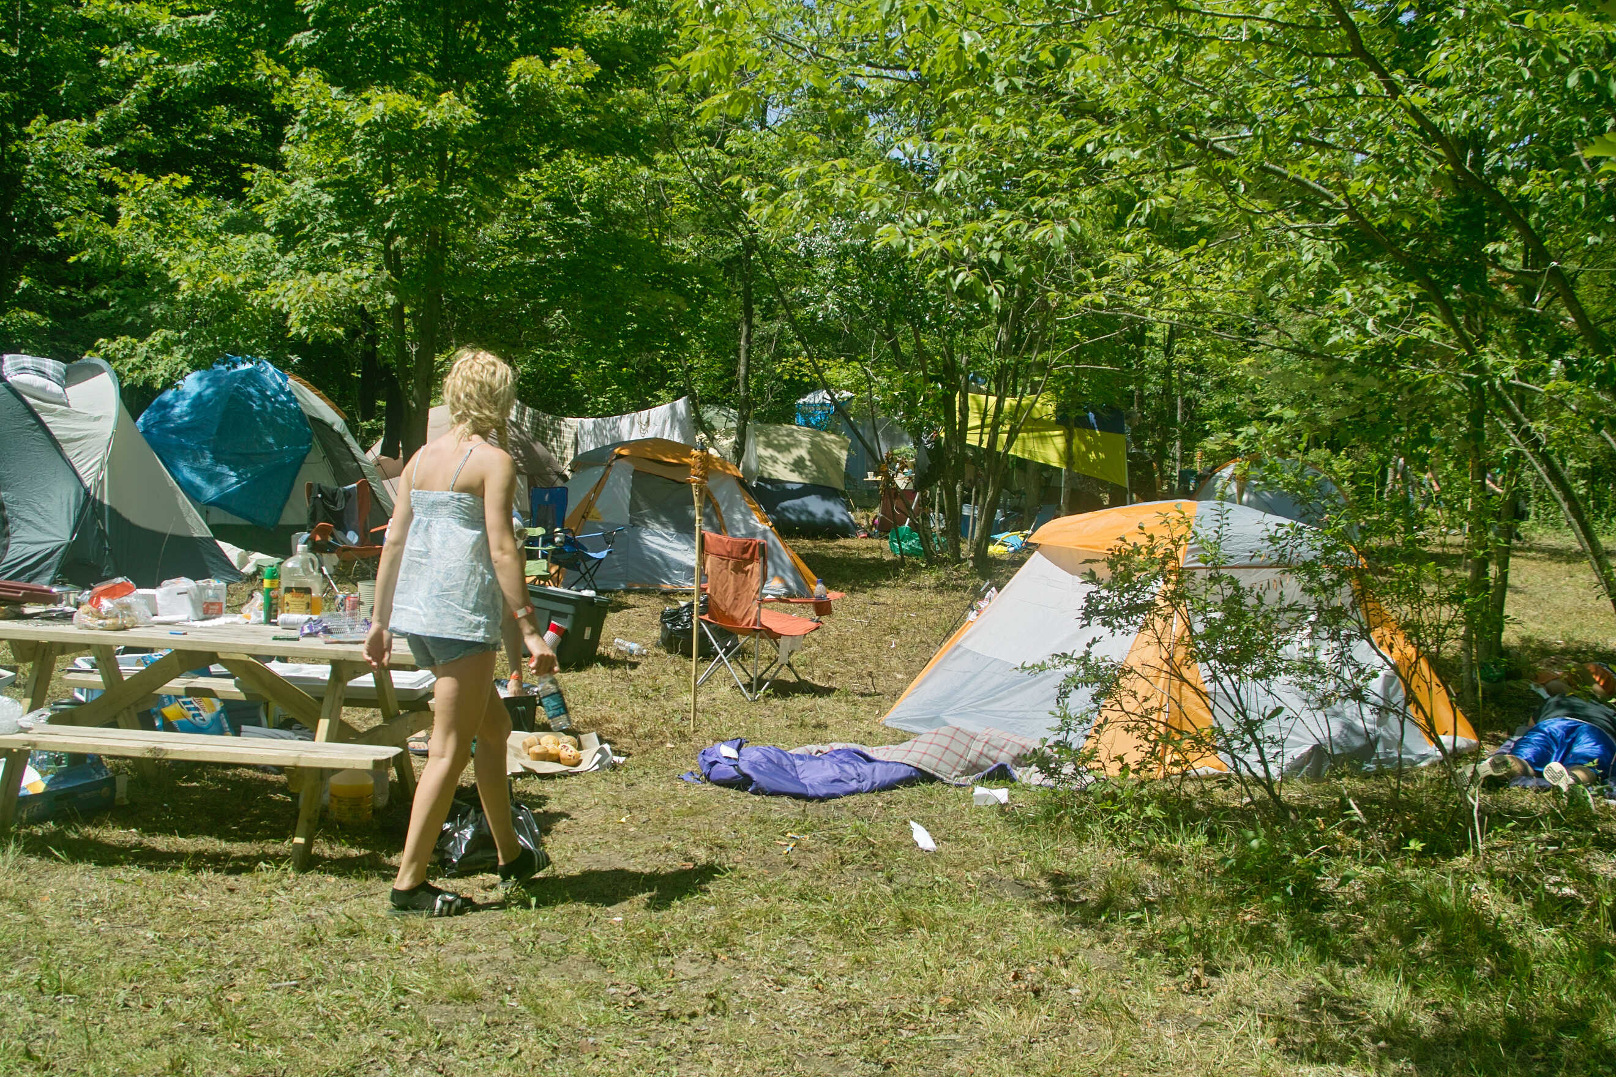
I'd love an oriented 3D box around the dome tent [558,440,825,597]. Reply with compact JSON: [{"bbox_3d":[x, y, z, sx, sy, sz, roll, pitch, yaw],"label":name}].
[{"bbox_3d":[-1.349,-0.258,15.919,2.250,1.300,2.150,-1,4,-17],"label":"dome tent"}]

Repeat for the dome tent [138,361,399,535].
[{"bbox_3d":[-6.168,-0.914,19.683,3.100,2.100,2.900,-1,4,-9],"label":"dome tent"}]

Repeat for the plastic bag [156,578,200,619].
[{"bbox_3d":[-2.498,0.238,6.941,0.170,0.150,0.160,2,4,7],"label":"plastic bag"}]

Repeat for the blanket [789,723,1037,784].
[{"bbox_3d":[0.523,0.889,7.437,1.130,0.160,0.600,1,4,9],"label":"blanket"}]

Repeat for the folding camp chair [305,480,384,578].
[{"bbox_3d":[-3.618,-0.010,13.950,0.780,0.890,0.580,-1,5,-35],"label":"folding camp chair"}]

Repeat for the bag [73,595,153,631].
[{"bbox_3d":[-2.623,0.281,6.611,0.275,0.125,0.200,2,4,7],"label":"bag"}]

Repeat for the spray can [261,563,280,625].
[{"bbox_3d":[-1.894,0.197,6.178,0.054,0.210,0.054,0,4,0],"label":"spray can"}]

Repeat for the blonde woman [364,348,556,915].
[{"bbox_3d":[-1.077,0.260,5.480,0.500,1.680,0.600,4,5,44],"label":"blonde woman"}]

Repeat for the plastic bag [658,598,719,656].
[{"bbox_3d":[-0.696,0.521,11.161,0.500,0.390,0.420,0,4,-3],"label":"plastic bag"}]

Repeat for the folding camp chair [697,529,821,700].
[{"bbox_3d":[-0.239,0.413,9.941,0.580,0.890,0.770,-2,6,-44],"label":"folding camp chair"}]

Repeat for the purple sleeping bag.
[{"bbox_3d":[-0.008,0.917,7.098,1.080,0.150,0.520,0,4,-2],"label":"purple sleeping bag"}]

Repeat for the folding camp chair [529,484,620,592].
[{"bbox_3d":[-1.957,0.020,14.785,0.600,0.900,0.780,3,5,37],"label":"folding camp chair"}]

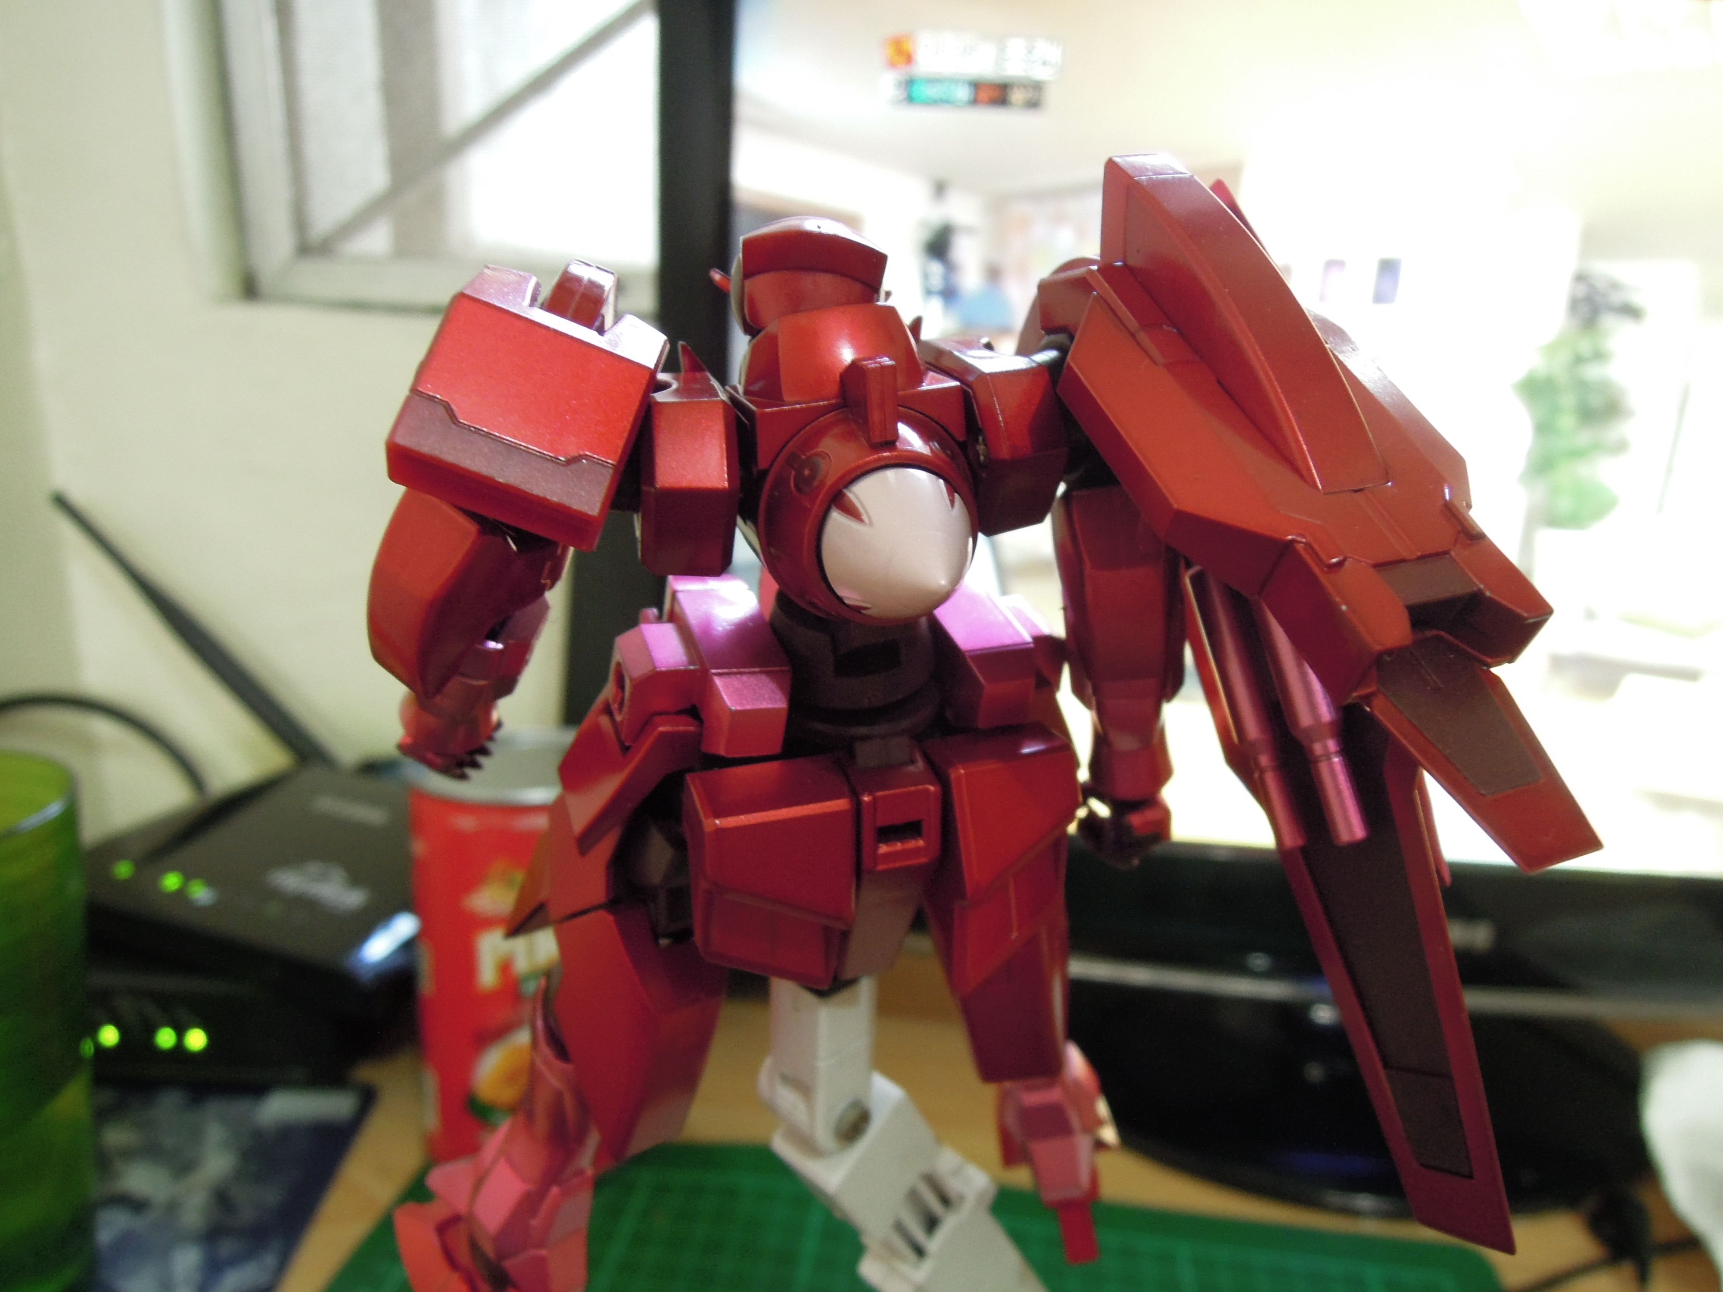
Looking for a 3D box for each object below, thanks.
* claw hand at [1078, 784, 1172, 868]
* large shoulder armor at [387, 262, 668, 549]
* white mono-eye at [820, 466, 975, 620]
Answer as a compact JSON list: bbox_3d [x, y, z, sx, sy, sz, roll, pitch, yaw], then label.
[{"bbox_3d":[0.030,0.021,0.137,0.011,0.010,0.010,-5,19,-11],"label":"claw hand"},{"bbox_3d":[-0.032,-0.025,0.118,0.019,0.020,0.018,20,20,-15],"label":"large shoulder armor"},{"bbox_3d":[0.005,-0.007,0.102,0.014,0.014,0.011,-10,23,-14],"label":"white mono-eye"}]

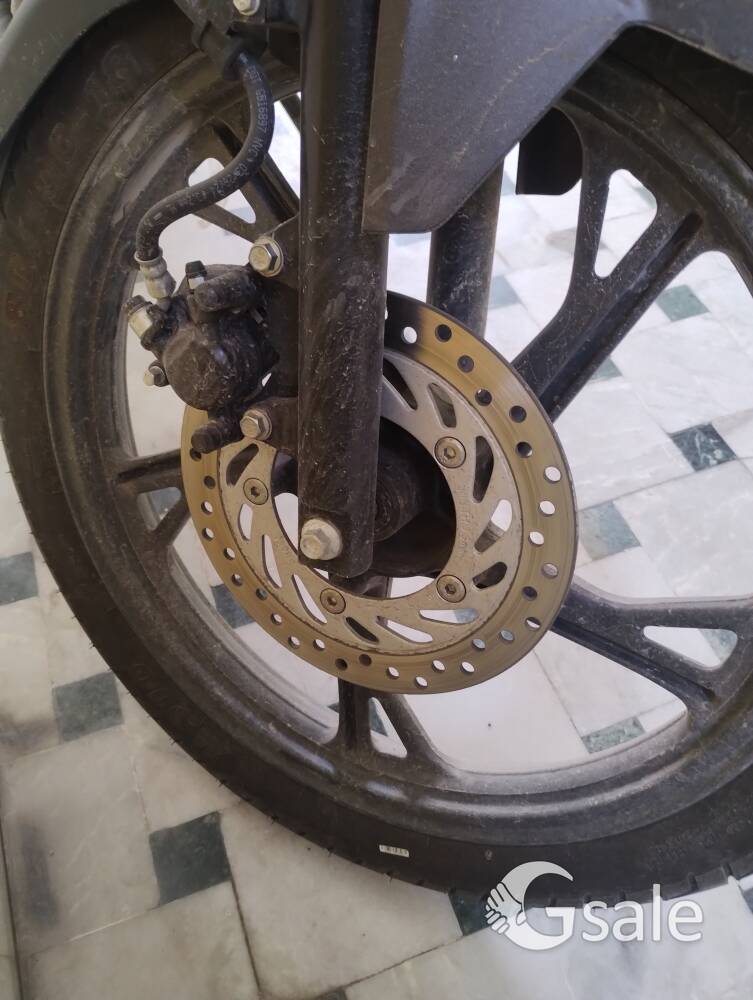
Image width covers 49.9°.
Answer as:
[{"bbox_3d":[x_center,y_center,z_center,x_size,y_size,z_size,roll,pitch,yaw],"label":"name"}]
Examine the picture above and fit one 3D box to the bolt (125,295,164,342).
[{"bbox_3d":[-0.123,-0.095,0.429,0.013,0.019,0.013,-27,38,-9],"label":"bolt"}]

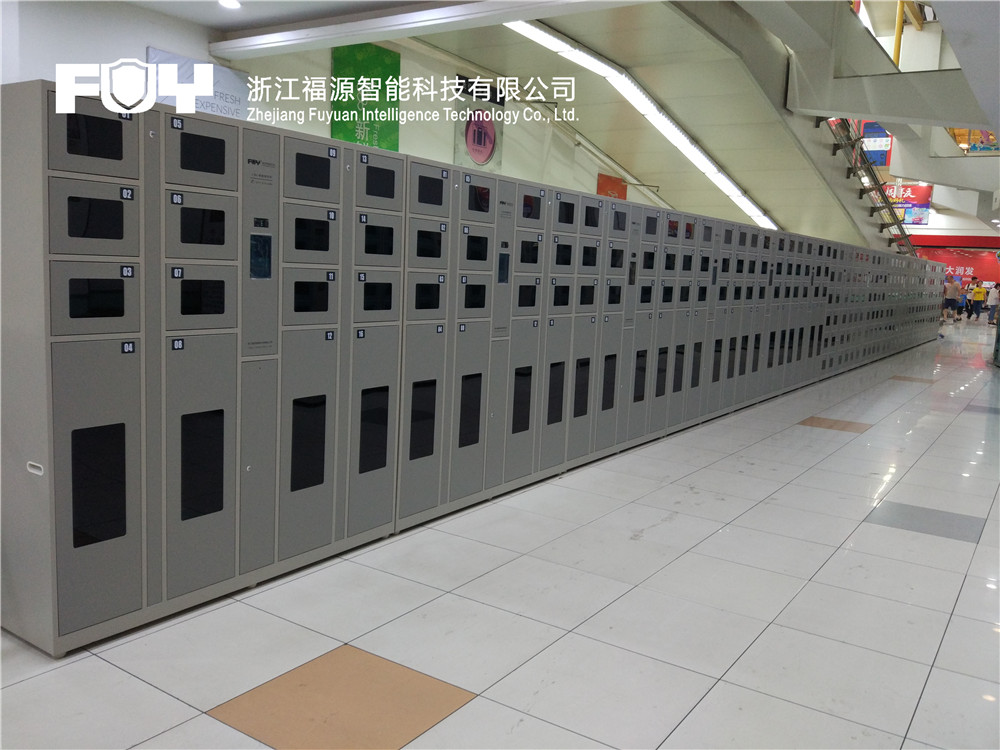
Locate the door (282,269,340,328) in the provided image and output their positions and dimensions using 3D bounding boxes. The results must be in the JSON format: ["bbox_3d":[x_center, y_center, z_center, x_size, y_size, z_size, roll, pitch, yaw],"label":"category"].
[{"bbox_3d":[-0.826,-0.339,3.517,0.025,0.243,0.318,7,9,34],"label":"door"}]

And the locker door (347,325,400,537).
[{"bbox_3d":[-0.620,0.268,3.947,0.025,1.008,0.318,7,9,34],"label":"locker door"}]

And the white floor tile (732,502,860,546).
[{"bbox_3d":[1.717,0.860,4.676,0.600,0.012,0.600,7,9,34],"label":"white floor tile"}]

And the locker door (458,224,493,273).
[{"bbox_3d":[-0.130,-0.689,4.406,0.020,0.239,0.318,8,9,34],"label":"locker door"}]

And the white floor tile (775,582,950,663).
[{"bbox_3d":[1.519,1.024,3.378,0.600,0.012,0.600,7,9,34],"label":"white floor tile"}]

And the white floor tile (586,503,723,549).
[{"bbox_3d":[0.884,0.846,4.541,0.600,0.010,0.600,7,9,34],"label":"white floor tile"}]

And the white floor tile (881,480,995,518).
[{"bbox_3d":[2.895,0.825,5.316,0.600,0.012,0.600,7,9,34],"label":"white floor tile"}]

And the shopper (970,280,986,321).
[{"bbox_3d":[19.876,-3.082,33.600,0.550,1.650,0.360,8,9,34],"label":"shopper"}]

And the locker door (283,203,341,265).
[{"bbox_3d":[-0.827,-0.607,3.518,0.030,0.245,0.315,8,9,34],"label":"locker door"}]

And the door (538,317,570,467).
[{"bbox_3d":[0.370,0.125,5.397,0.030,1.018,0.322,8,9,34],"label":"door"}]

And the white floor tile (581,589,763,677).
[{"bbox_3d":[0.694,1.012,3.228,0.600,0.012,0.600,7,9,34],"label":"white floor tile"}]

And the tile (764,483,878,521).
[{"bbox_3d":[2.059,0.811,5.174,0.600,0.012,0.600,8,9,34],"label":"tile"}]

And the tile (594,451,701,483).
[{"bbox_3d":[1.042,0.668,5.748,0.590,0.010,0.590,8,9,34],"label":"tile"}]

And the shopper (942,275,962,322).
[{"bbox_3d":[16.764,-2.837,30.000,0.560,1.720,0.380,8,9,37],"label":"shopper"}]

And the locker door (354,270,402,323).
[{"bbox_3d":[-0.589,-0.374,3.861,0.025,0.243,0.318,7,9,34],"label":"locker door"}]

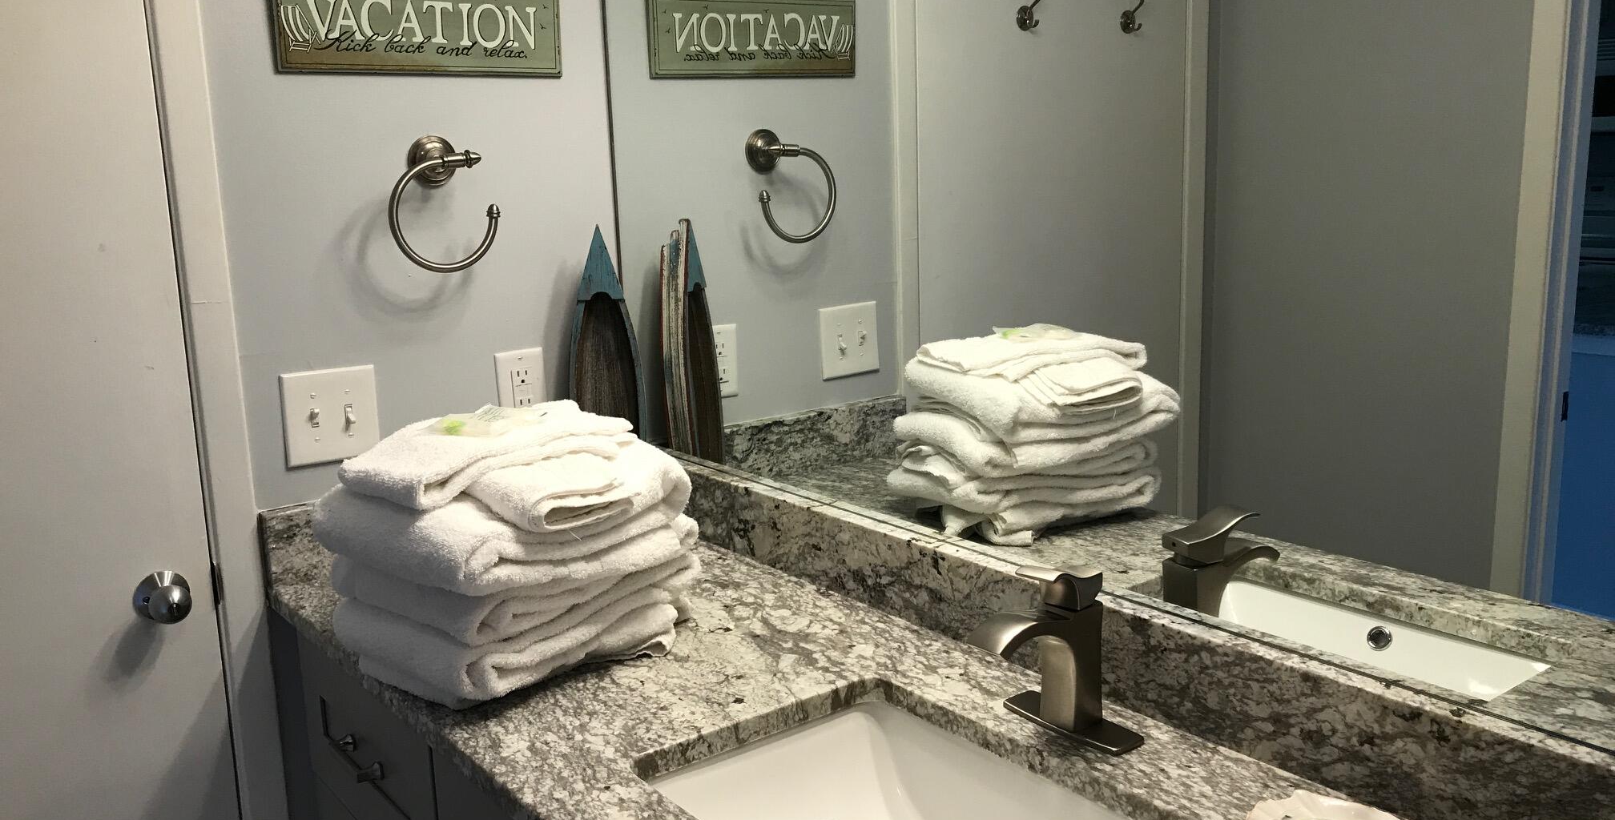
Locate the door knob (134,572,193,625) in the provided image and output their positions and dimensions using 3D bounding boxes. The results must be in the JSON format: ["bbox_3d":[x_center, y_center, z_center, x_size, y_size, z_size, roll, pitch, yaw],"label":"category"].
[{"bbox_3d":[-0.808,0.240,1.647,0.065,0.065,0.062,-10,14,-36],"label":"door knob"}]

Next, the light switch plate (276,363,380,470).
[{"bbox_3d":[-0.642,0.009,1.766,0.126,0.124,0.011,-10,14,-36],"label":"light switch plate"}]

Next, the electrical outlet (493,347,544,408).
[{"bbox_3d":[-0.420,-0.027,1.932,0.076,0.121,0.008,-10,14,-36],"label":"electrical outlet"}]

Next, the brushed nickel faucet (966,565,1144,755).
[{"bbox_3d":[0.210,0.227,1.205,0.150,0.166,0.145,-10,14,-36],"label":"brushed nickel faucet"}]

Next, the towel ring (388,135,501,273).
[{"bbox_3d":[-0.505,-0.277,1.773,0.155,0.188,0.086,-10,14,-36],"label":"towel ring"}]

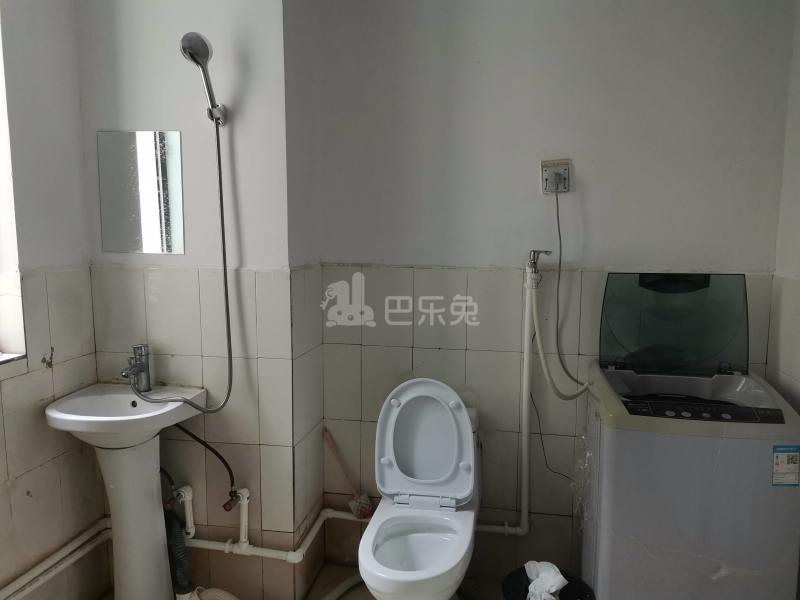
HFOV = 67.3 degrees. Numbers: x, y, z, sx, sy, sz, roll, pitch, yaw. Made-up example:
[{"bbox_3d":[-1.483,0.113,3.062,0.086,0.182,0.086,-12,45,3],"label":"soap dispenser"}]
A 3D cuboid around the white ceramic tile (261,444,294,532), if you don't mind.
[{"bbox_3d":[-0.416,0.647,2.054,0.119,0.300,0.010,2,7,10],"label":"white ceramic tile"}]

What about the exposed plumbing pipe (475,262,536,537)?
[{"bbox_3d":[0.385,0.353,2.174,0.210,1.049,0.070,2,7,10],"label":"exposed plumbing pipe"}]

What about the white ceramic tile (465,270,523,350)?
[{"bbox_3d":[0.346,0.039,2.185,0.200,0.298,0.012,2,7,10],"label":"white ceramic tile"}]

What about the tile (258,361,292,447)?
[{"bbox_3d":[-0.415,0.349,2.016,0.119,0.300,0.010,2,7,10],"label":"tile"}]

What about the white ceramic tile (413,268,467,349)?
[{"bbox_3d":[0.150,0.033,2.221,0.200,0.298,0.012,2,7,10],"label":"white ceramic tile"}]

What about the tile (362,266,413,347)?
[{"bbox_3d":[-0.047,0.028,2.257,0.200,0.298,0.012,2,7,10],"label":"tile"}]

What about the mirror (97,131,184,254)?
[{"bbox_3d":[-0.859,-0.354,1.989,0.300,0.400,0.010,2,8,10],"label":"mirror"}]

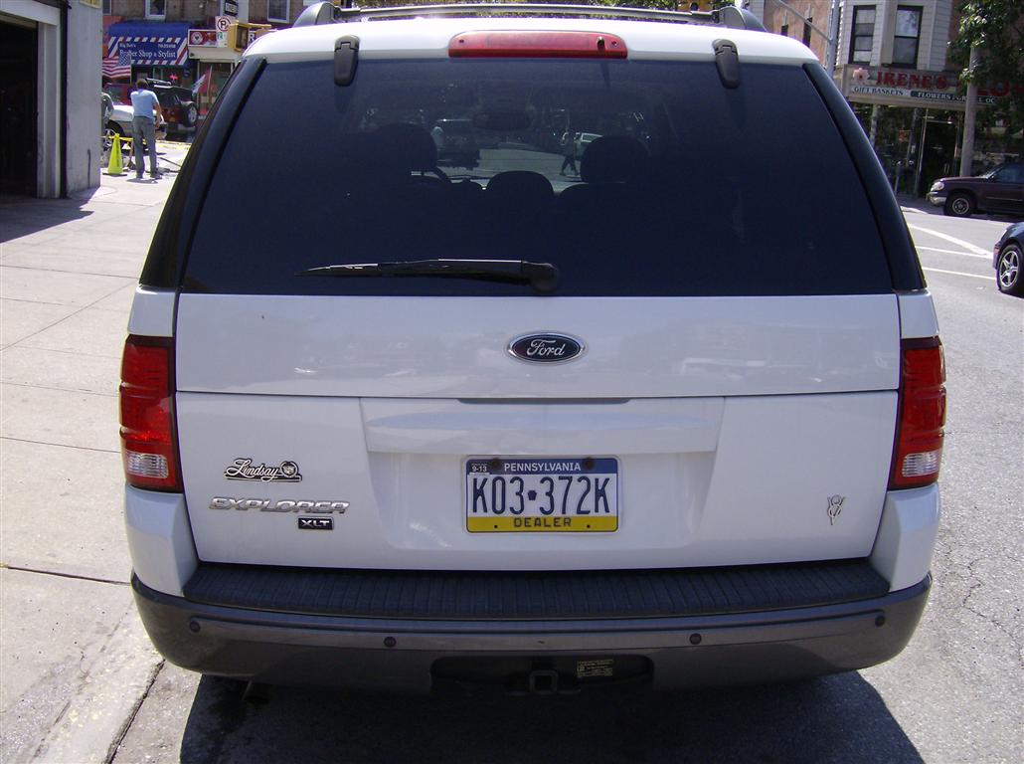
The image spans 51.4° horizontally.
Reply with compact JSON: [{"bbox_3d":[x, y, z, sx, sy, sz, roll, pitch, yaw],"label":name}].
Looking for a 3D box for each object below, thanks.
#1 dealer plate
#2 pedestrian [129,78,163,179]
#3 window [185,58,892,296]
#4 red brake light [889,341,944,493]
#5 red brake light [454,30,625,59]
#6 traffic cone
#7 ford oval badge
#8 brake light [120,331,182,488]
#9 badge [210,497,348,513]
[{"bbox_3d":[0.058,0.215,2.040,0.305,0.152,0.012,1,8,-2],"label":"dealer plate"},{"bbox_3d":[-6.300,-4.341,18.209,0.550,1.720,0.360,-2,13,-14],"label":"pedestrian"},{"bbox_3d":[0.061,-0.399,2.037,1.350,0.475,0.090,1,-13,-2],"label":"window"},{"bbox_3d":[0.811,0.069,2.137,0.150,0.315,0.150,1,13,-2],"label":"red brake light"},{"bbox_3d":[0.050,-0.639,2.030,0.345,0.052,0.060,1,13,-2],"label":"red brake light"},{"bbox_3d":[-7.197,-4.105,19.221,0.370,0.710,0.370,-3,14,-19],"label":"traffic cone"},{"bbox_3d":[0.064,-0.062,1.943,0.142,0.058,0.014,1,8,-2],"label":"ford oval badge"},{"bbox_3d":[-0.703,0.062,2.077,0.150,0.315,0.150,1,13,-2],"label":"brake light"},{"bbox_3d":[-0.442,0.236,2.013,0.272,0.026,0.010,2,13,3],"label":"badge"}]

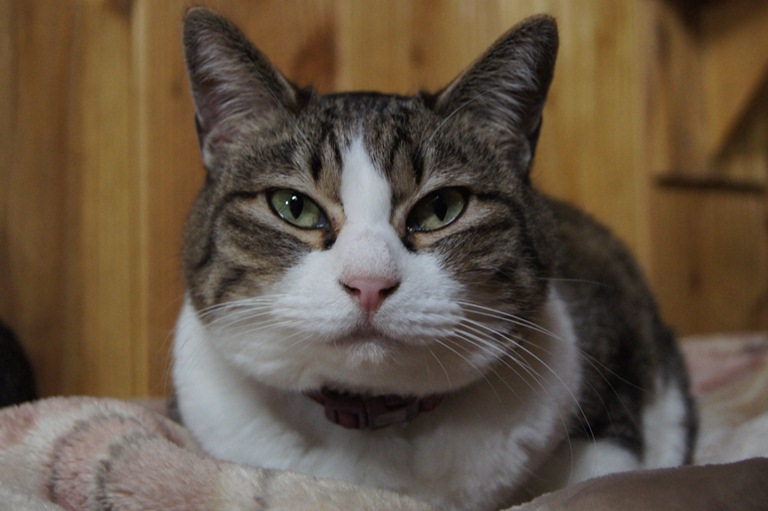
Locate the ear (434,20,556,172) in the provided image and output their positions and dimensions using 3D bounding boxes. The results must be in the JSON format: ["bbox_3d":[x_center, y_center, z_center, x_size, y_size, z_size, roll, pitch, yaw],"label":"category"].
[{"bbox_3d":[0.040,-0.058,0.385,0.039,0.052,0.025,17,-5,-16],"label":"ear"}]

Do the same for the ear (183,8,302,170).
[{"bbox_3d":[-0.050,-0.059,0.385,0.039,0.052,0.025,-17,-5,16],"label":"ear"}]

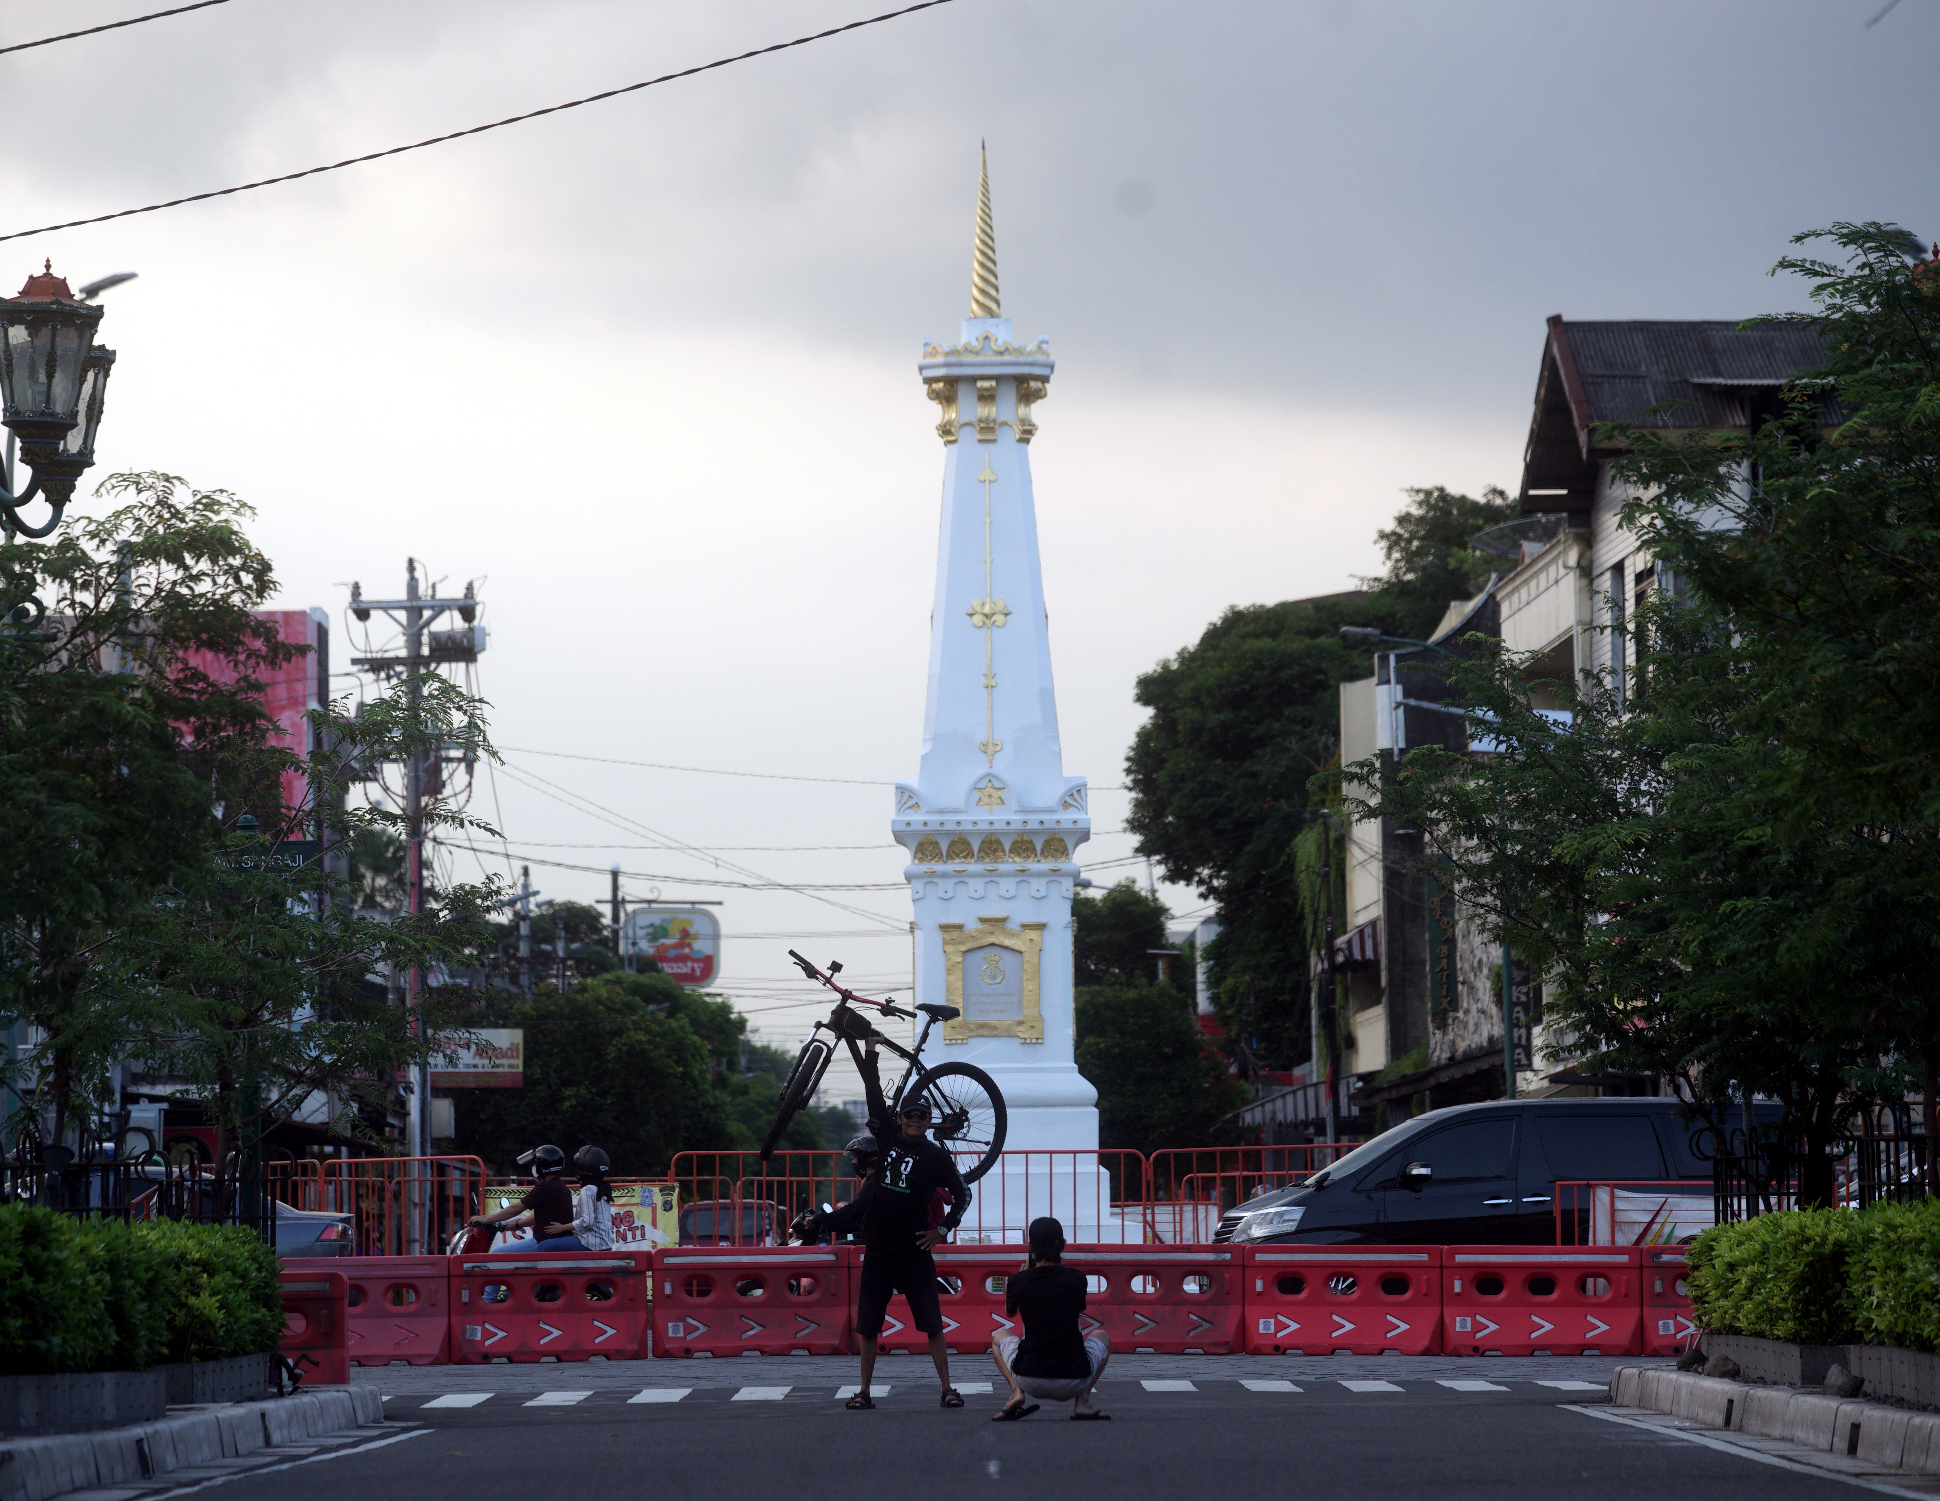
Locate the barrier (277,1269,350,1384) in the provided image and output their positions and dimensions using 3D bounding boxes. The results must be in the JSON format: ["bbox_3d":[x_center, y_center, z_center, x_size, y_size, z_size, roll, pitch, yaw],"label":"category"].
[{"bbox_3d":[-4.340,3.450,58.500,1.430,0.790,0.420,-1,-2,0],"label":"barrier"}]

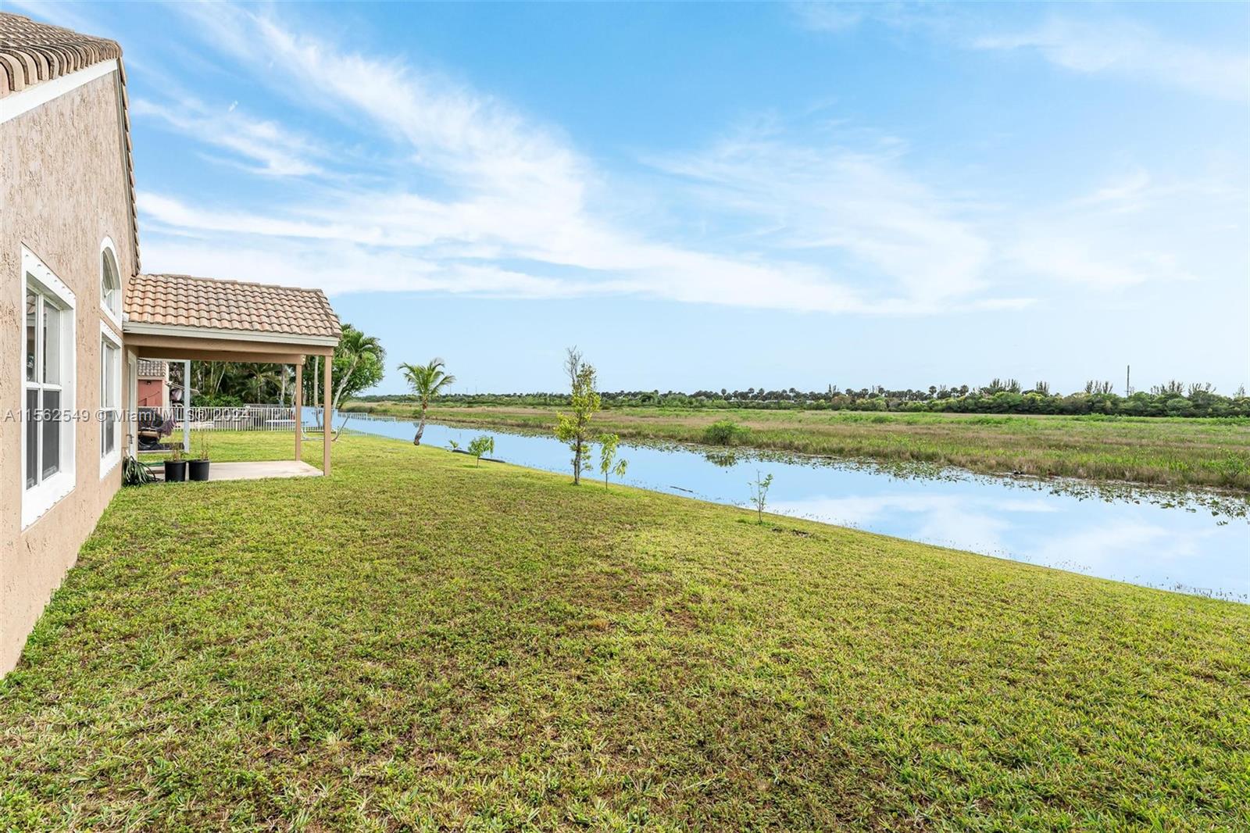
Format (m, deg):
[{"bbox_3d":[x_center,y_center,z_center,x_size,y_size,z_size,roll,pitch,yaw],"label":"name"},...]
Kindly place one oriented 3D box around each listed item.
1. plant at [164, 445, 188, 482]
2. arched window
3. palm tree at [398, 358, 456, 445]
[{"bbox_3d":[-8.239,0.841,10.197,0.336,0.701,0.336,0,1,-38],"label":"plant"},{"bbox_3d":[-7.302,-1.909,7.877,0.117,1.134,2.978,0,1,-38],"label":"arched window"},{"bbox_3d":[-8.306,-0.634,23.336,2.336,3.647,2.336,0,1,-38],"label":"palm tree"}]

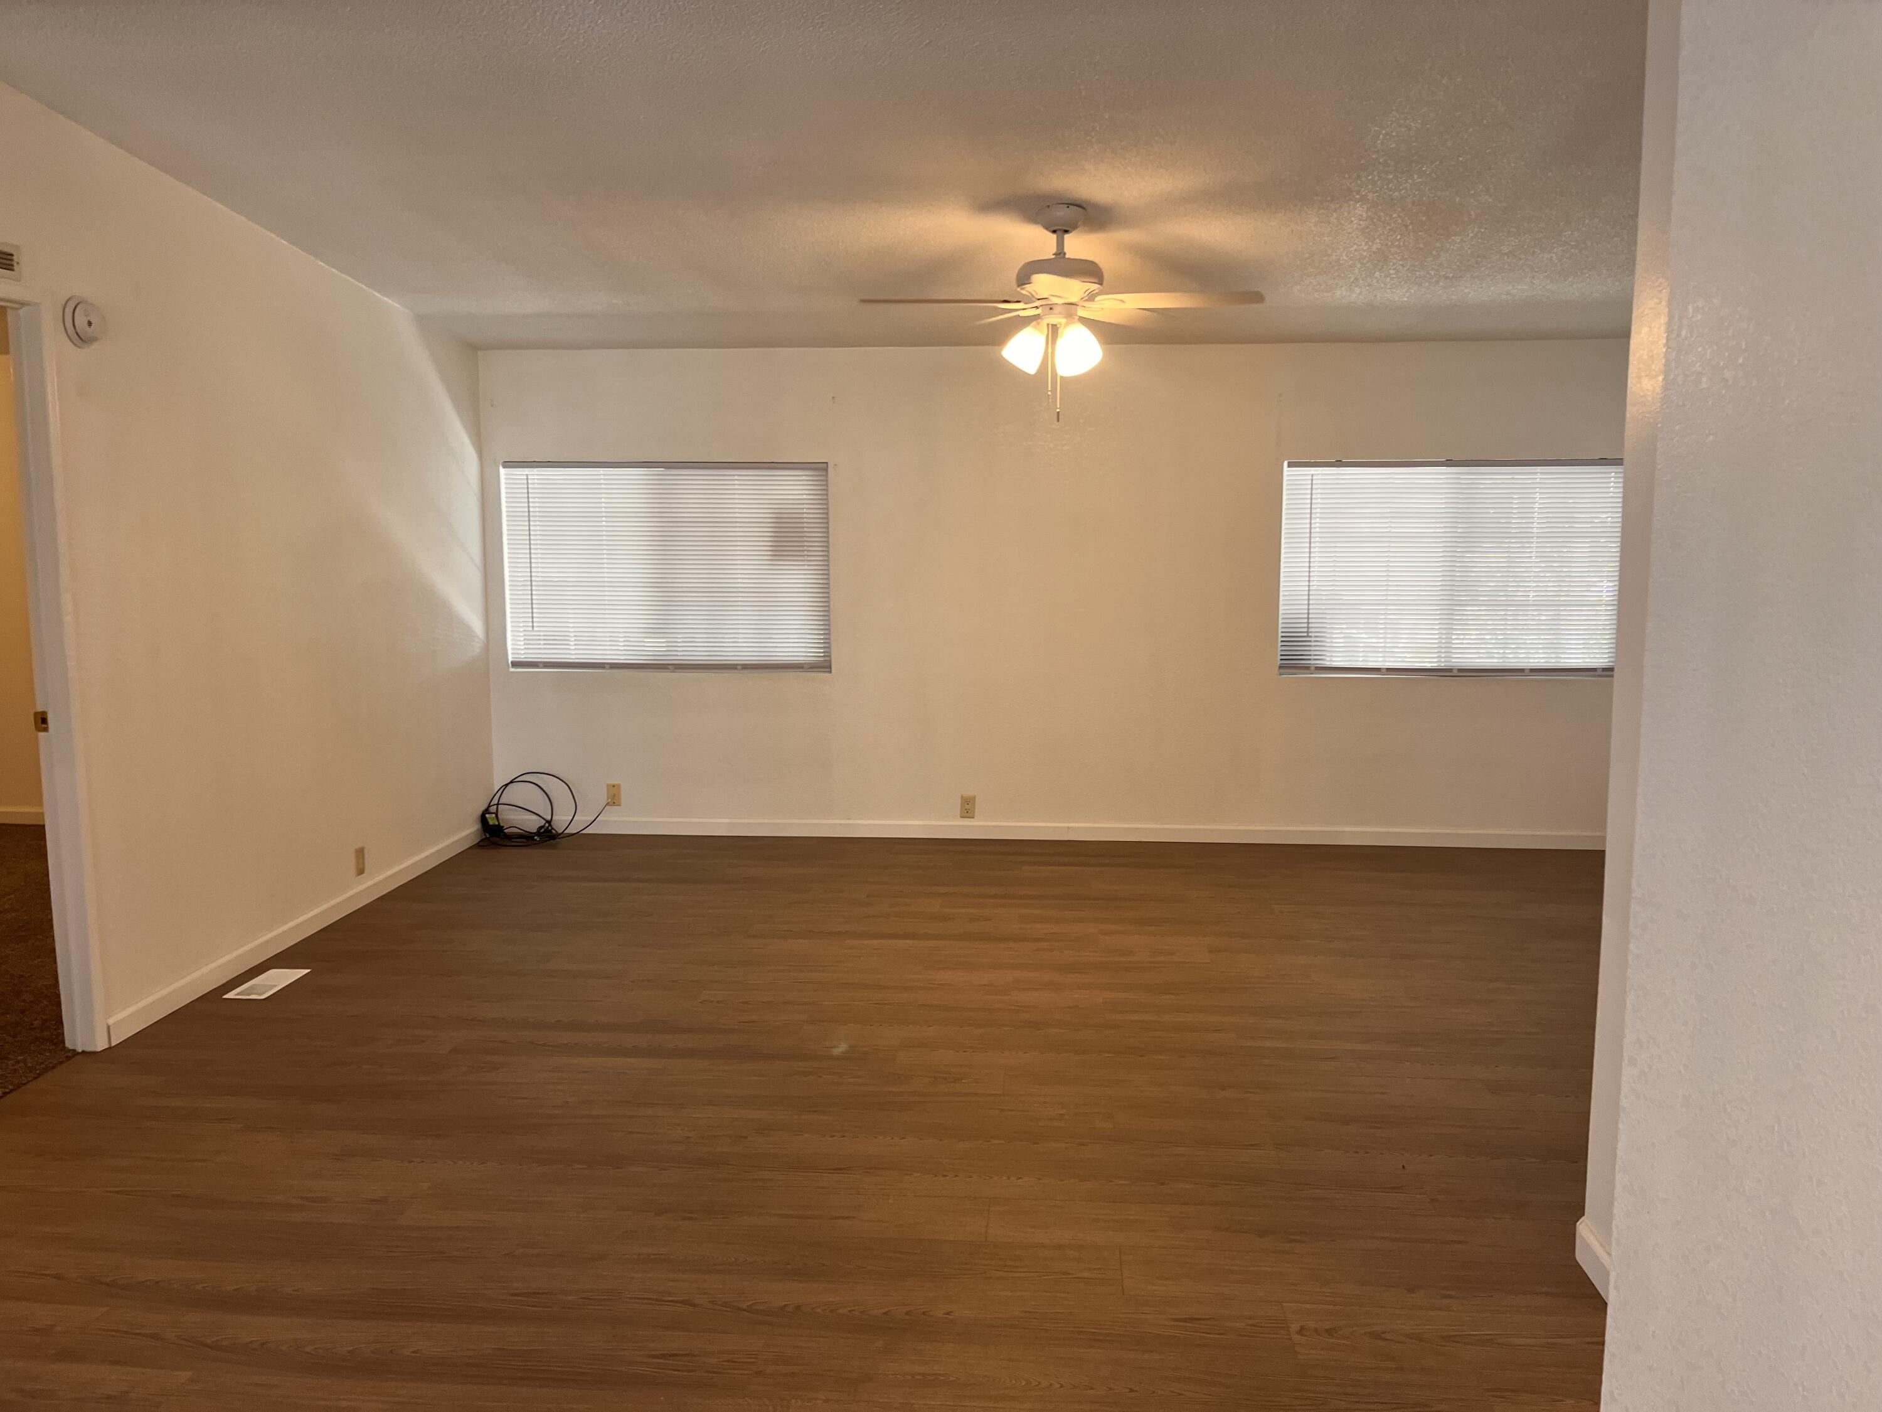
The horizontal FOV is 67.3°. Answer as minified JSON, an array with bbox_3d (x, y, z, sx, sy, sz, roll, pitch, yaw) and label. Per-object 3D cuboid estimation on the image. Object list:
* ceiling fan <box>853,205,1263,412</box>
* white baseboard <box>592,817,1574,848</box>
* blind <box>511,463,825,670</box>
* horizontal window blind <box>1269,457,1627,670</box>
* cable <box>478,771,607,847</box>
[{"bbox_3d":[0.382,-1.256,4.505,1.260,0.655,1.220,1,7,4],"label":"ceiling fan"},{"bbox_3d":[0.493,0.592,6.699,5.282,0.083,0.014,1,7,4],"label":"white baseboard"},{"bbox_3d":[-1.290,-0.656,6.664,1.545,0.981,0.040,1,7,4],"label":"blind"},{"bbox_3d":[2.323,-0.623,6.423,1.538,0.981,0.040,1,7,4],"label":"horizontal window blind"},{"bbox_3d":[-1.889,0.486,6.674,0.557,0.294,0.311,1,7,4],"label":"cable"}]

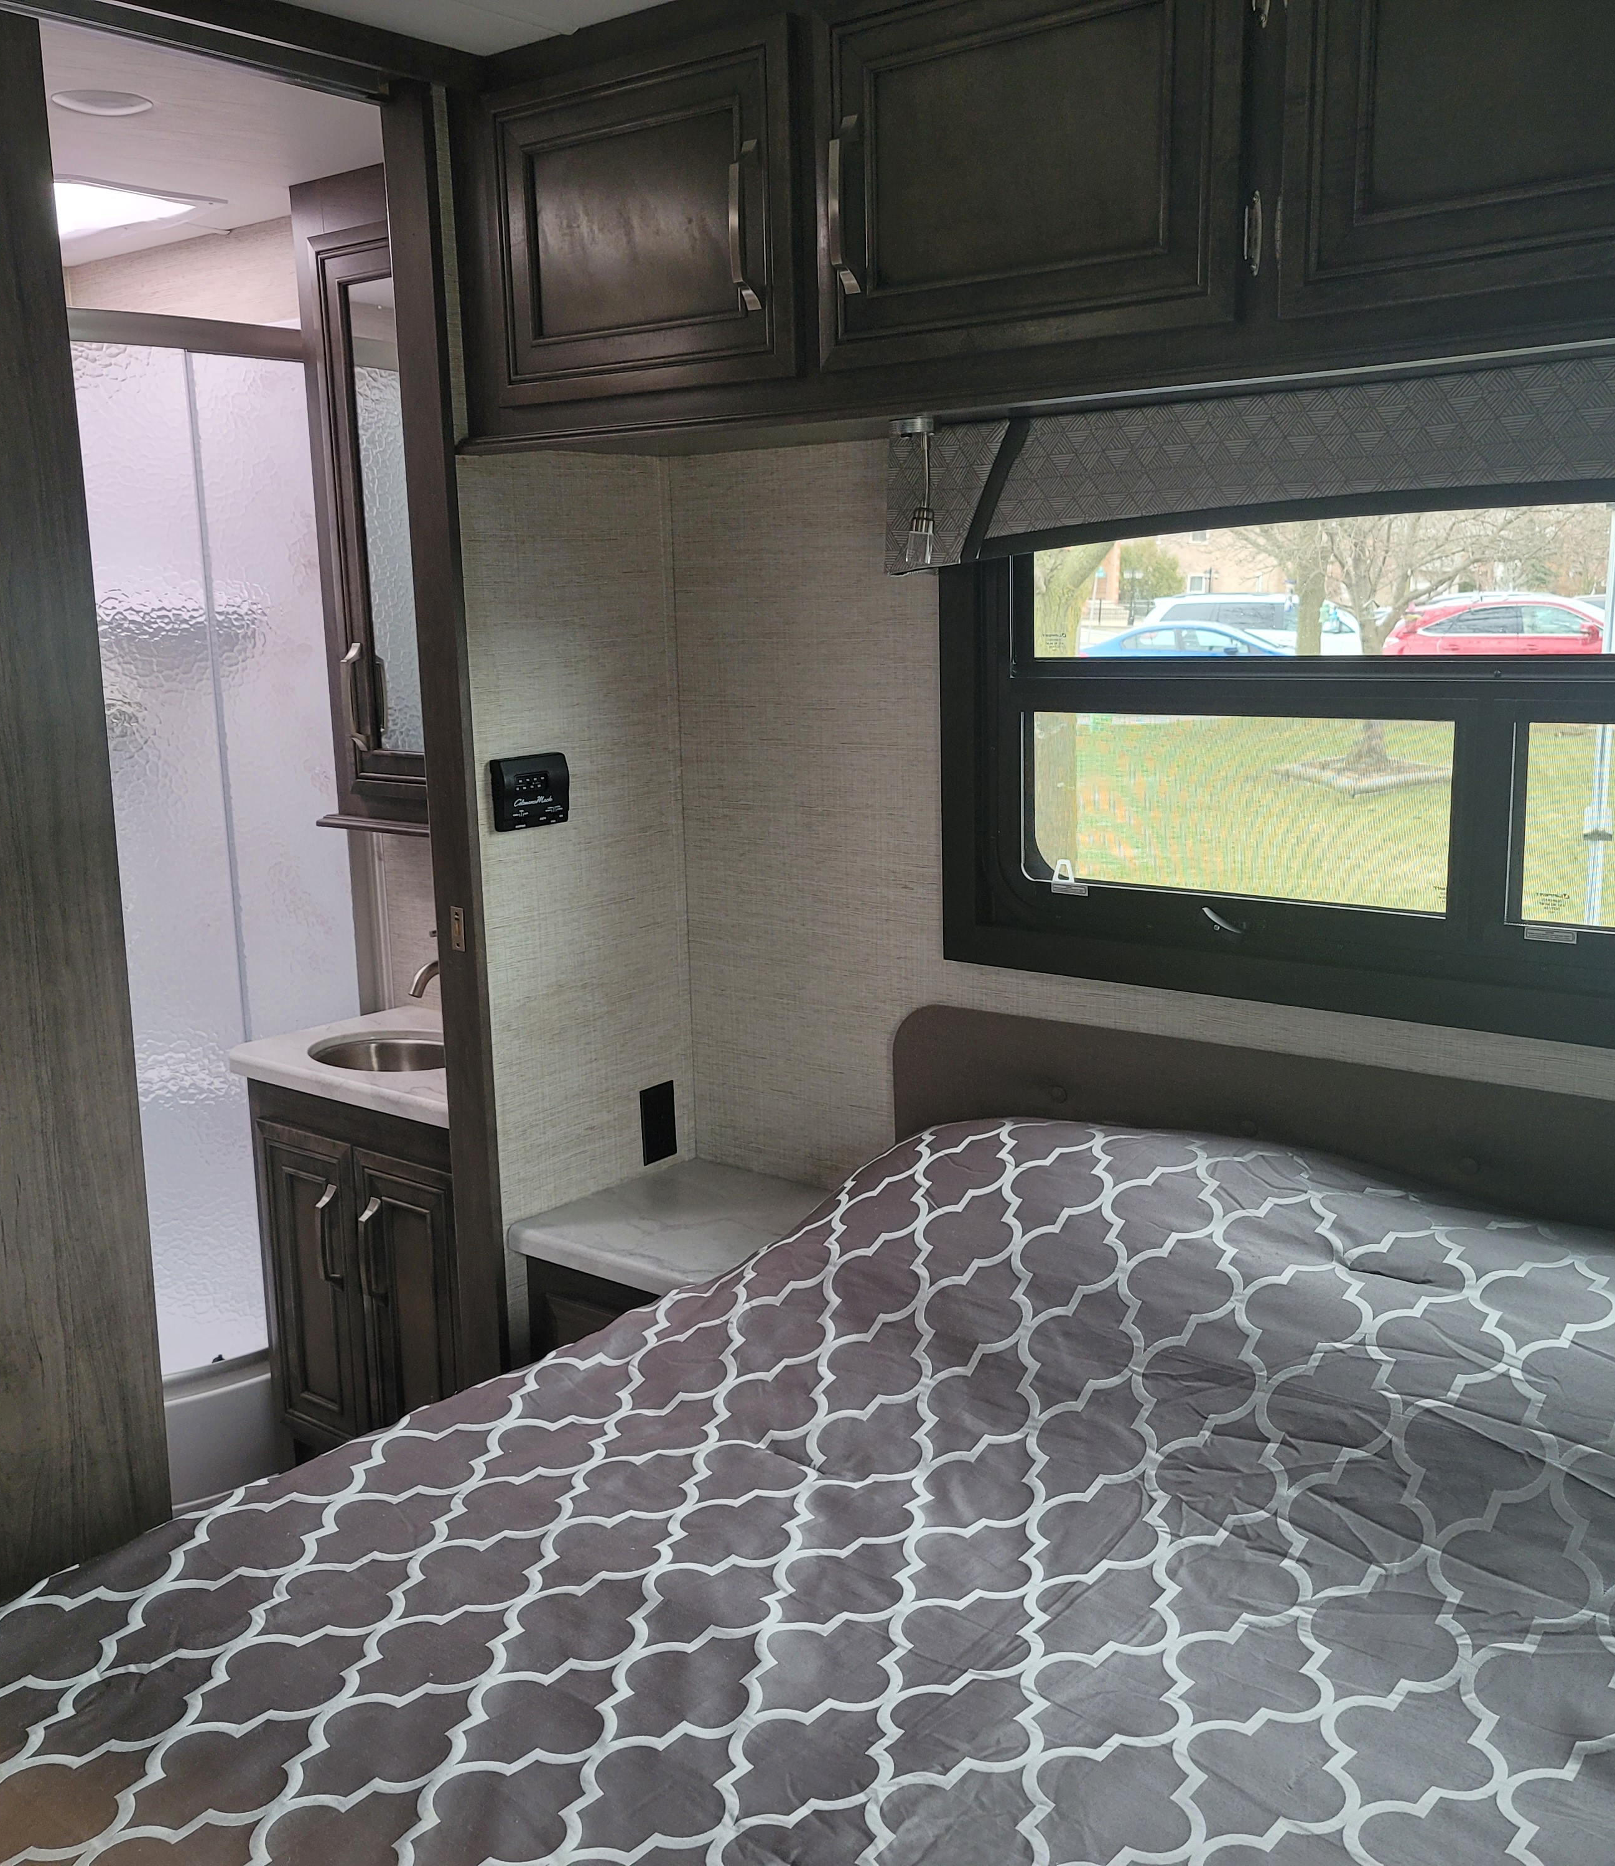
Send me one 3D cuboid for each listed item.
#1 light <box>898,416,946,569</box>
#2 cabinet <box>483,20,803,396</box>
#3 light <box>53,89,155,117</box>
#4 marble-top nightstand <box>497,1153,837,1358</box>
[{"bbox_3d":[0.127,-0.508,2.057,0.060,0.166,0.060,-1,10,0],"label":"light"},{"bbox_3d":[-0.068,-0.819,2.165,0.468,0.354,0.406,7,13,38],"label":"cabinet"},{"bbox_3d":[-0.909,-1.073,2.323,0.123,0.018,0.123,-1,10,0],"label":"light"},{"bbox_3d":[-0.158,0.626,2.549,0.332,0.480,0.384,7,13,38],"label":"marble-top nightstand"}]

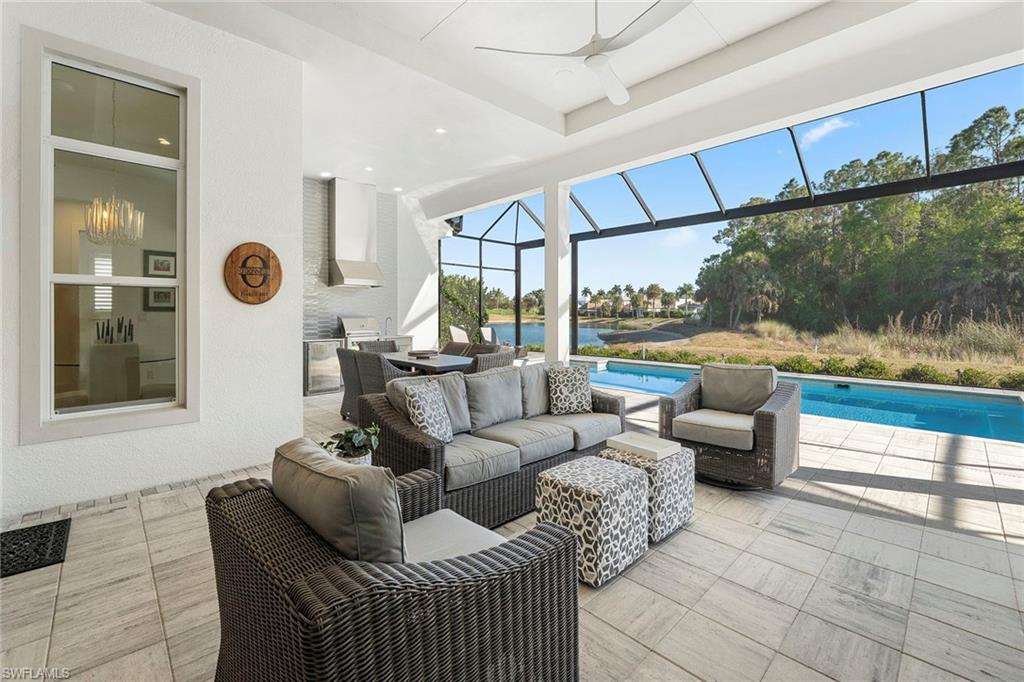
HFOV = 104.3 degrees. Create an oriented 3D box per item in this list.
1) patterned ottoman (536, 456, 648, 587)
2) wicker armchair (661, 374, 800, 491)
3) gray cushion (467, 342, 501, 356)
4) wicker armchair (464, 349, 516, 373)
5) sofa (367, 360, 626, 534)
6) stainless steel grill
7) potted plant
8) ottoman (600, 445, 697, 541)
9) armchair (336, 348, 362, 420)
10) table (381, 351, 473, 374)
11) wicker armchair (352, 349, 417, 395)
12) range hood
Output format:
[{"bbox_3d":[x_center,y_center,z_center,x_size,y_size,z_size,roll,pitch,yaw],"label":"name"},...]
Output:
[{"bbox_3d":[0.479,1.008,2.361,0.475,0.475,0.465,-4,5,-43],"label":"patterned ottoman"},{"bbox_3d":[1.983,0.725,3.611,0.760,0.870,0.910,-2,3,-43],"label":"wicker armchair"},{"bbox_3d":[-0.475,0.265,6.560,0.170,0.420,0.580,10,-4,-43],"label":"gray cushion"},{"bbox_3d":[-0.425,0.597,5.333,0.640,0.900,0.650,-4,5,-43],"label":"wicker armchair"},{"bbox_3d":[-0.045,0.753,3.318,2.070,0.870,0.940,-2,3,-42],"label":"sofa"},{"bbox_3d":[-2.955,-0.208,7.803,0.740,0.520,0.580,-2,3,-43],"label":"stainless steel grill"},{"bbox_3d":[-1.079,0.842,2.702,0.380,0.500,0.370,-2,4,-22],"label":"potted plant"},{"bbox_3d":[0.928,0.983,2.772,0.475,0.470,0.465,-4,5,-43],"label":"ottoman"},{"bbox_3d":[-1.947,0.605,5.465,0.600,0.900,0.640,2,3,45],"label":"armchair"},{"bbox_3d":[-1.357,0.621,6.176,0.950,0.740,2.100,-4,5,-43],"label":"table"},{"bbox_3d":[-1.563,0.631,5.056,0.600,0.900,0.640,2,3,42],"label":"wicker armchair"},{"bbox_3d":[-3.044,-2.057,7.824,0.800,1.950,0.620,-2,3,-43],"label":"range hood"}]

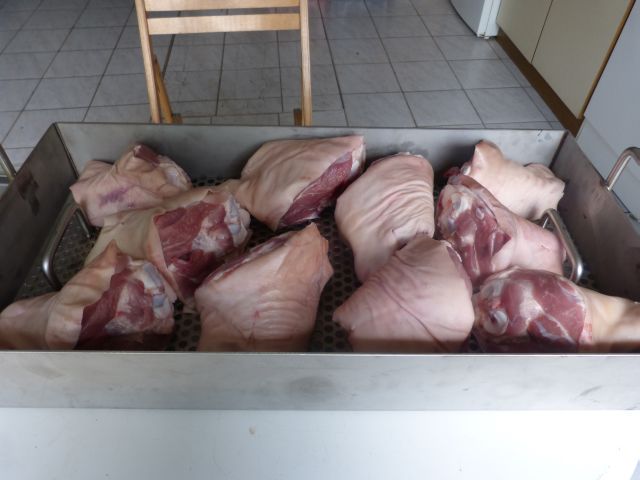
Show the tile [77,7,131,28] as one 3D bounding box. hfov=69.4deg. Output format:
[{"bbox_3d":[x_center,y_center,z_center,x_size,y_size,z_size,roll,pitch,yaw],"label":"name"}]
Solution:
[{"bbox_3d":[-1.388,-1.440,2.992,0.310,0.010,0.310,-4,48,-4],"label":"tile"}]

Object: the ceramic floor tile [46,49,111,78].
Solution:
[{"bbox_3d":[-1.325,-0.975,2.561,0.308,0.010,0.308,-4,48,-4],"label":"ceramic floor tile"}]

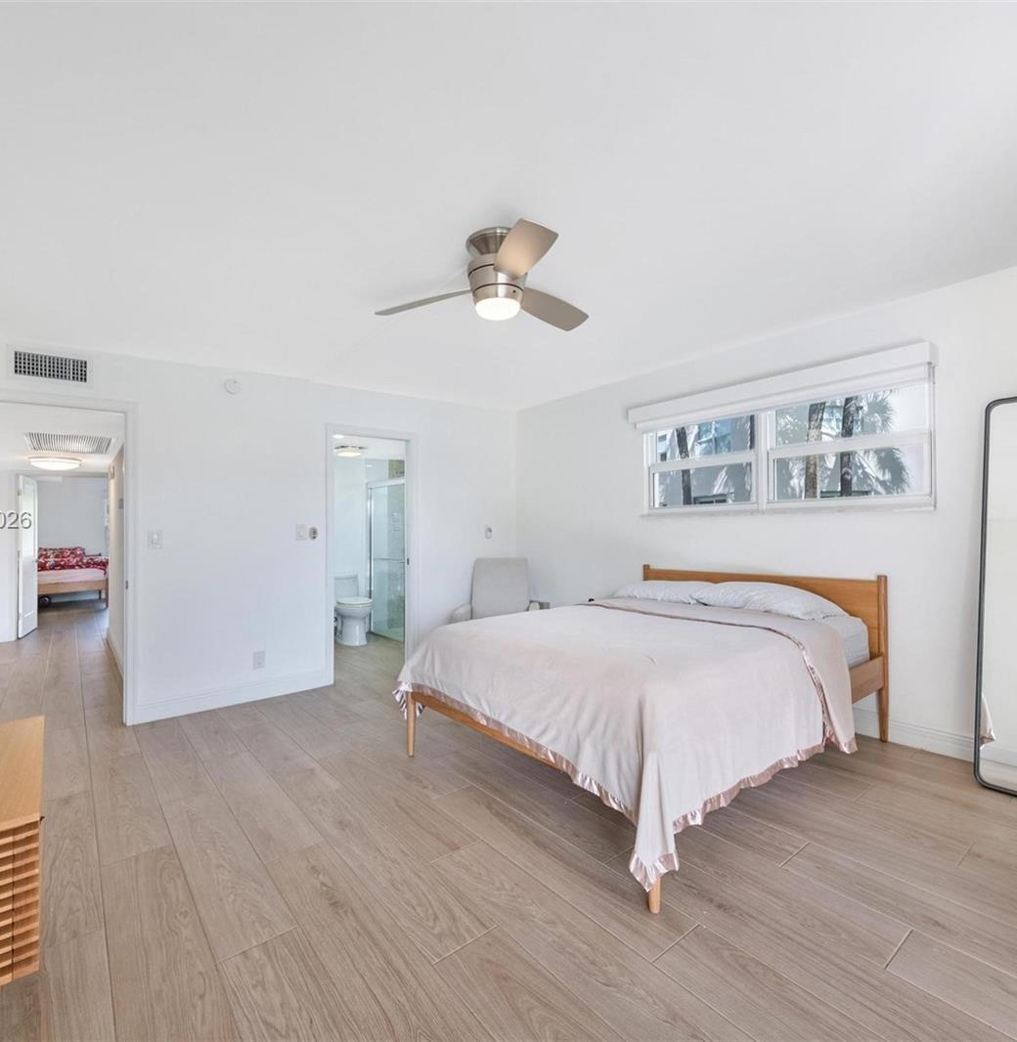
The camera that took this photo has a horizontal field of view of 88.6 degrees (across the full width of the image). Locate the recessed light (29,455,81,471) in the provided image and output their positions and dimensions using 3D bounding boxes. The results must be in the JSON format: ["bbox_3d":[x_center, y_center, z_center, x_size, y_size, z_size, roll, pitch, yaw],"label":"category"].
[{"bbox_3d":[-4.729,-0.600,5.451,0.410,0.120,0.410,0,-2,-40],"label":"recessed light"}]

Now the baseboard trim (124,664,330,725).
[{"bbox_3d":[-1.945,1.257,3.798,1.310,0.140,0.018,0,-2,-40],"label":"baseboard trim"}]

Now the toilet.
[{"bbox_3d":[-1.790,0.998,5.895,0.420,0.750,0.700,0,-2,-40],"label":"toilet"}]

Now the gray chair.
[{"bbox_3d":[-0.075,0.835,4.643,0.780,0.980,0.820,-1,-1,5],"label":"gray chair"}]

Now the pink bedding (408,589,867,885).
[{"bbox_3d":[0.644,0.875,2.796,1.880,0.630,1.720,0,-2,-38],"label":"pink bedding"}]

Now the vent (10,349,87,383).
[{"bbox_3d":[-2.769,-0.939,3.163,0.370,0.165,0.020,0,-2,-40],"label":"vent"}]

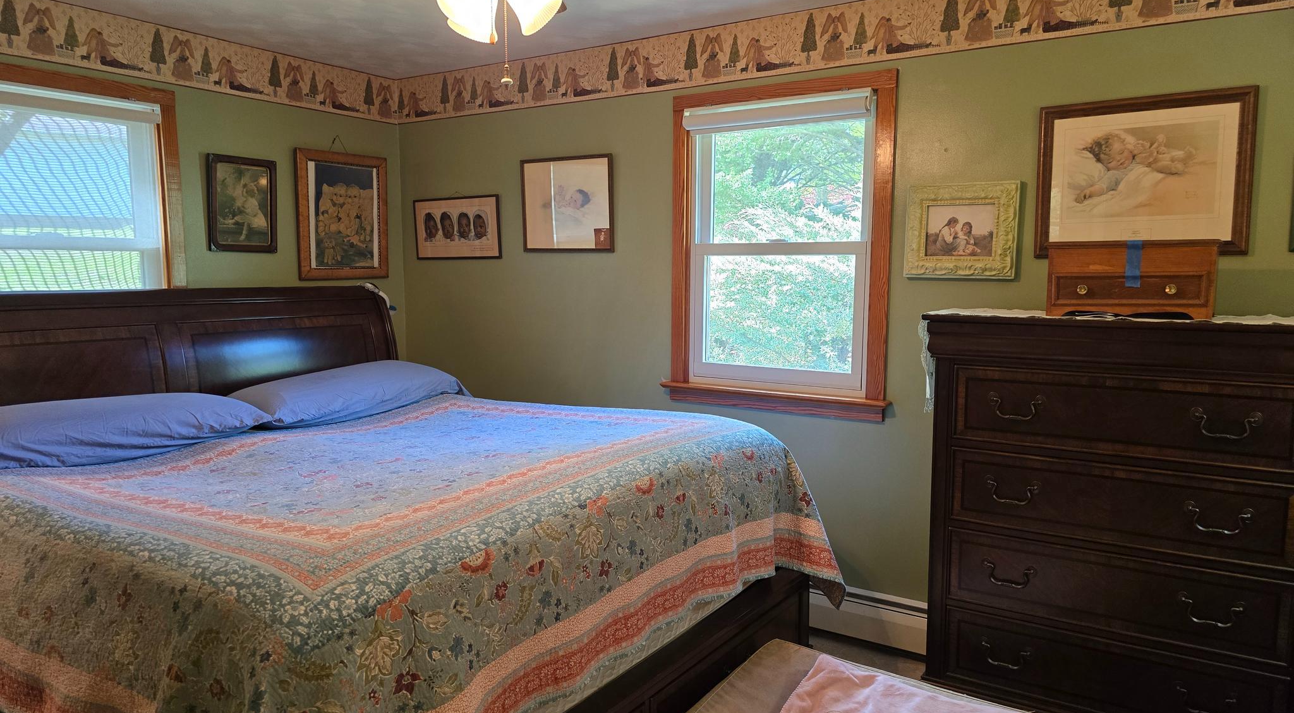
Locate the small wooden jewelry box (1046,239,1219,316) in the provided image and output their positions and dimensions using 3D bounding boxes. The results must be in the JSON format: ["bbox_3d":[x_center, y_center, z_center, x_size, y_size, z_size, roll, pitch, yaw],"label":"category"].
[{"bbox_3d":[1.335,-0.210,2.380,0.400,0.199,0.200,4,7,33],"label":"small wooden jewelry box"}]

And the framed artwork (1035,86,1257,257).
[{"bbox_3d":[1.538,-0.556,2.683,0.584,0.486,0.035,4,7,33],"label":"framed artwork"}]

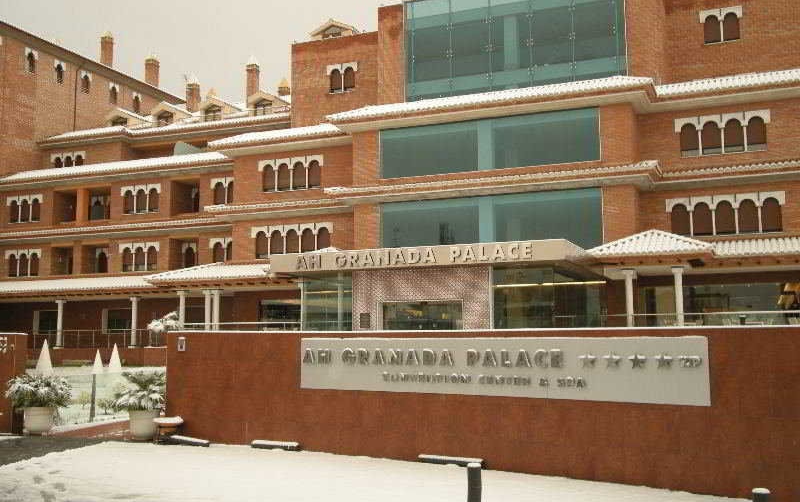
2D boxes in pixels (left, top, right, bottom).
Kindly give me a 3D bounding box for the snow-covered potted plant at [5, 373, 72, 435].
[{"bbox_3d":[-6.511,2.756,15.400,1.200,1.100,1.150,-3,-7,25],"label":"snow-covered potted plant"}]

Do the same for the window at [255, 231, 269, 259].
[{"bbox_3d":[-6.540,-0.261,40.373,0.730,1.333,0.150,-3,-7,22],"label":"window"}]

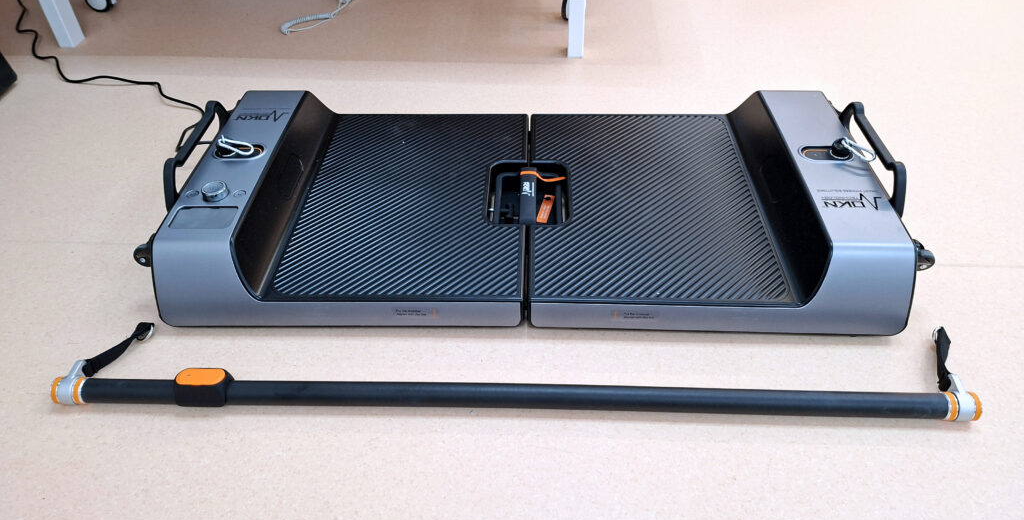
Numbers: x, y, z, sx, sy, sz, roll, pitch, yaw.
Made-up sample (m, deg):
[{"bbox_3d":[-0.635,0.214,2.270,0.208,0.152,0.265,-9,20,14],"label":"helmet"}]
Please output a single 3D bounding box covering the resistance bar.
[{"bbox_3d":[-0.009,0.140,0.932,1.226,0.048,0.151,0,41,2],"label":"resistance bar"}]

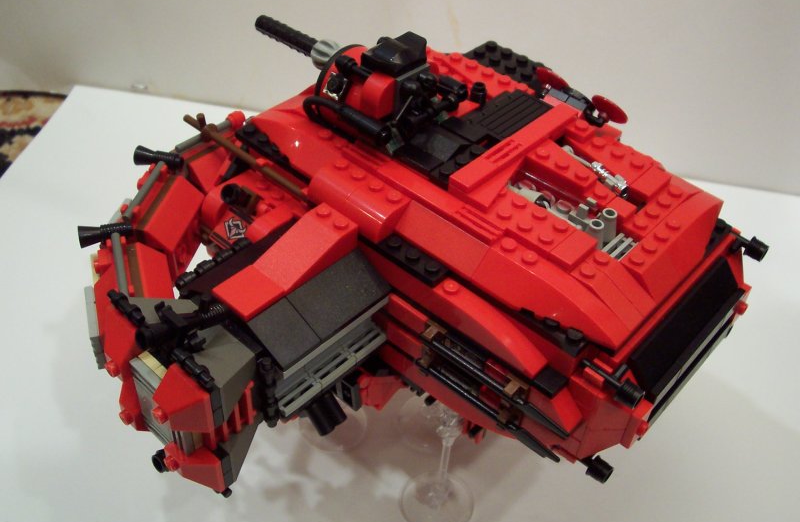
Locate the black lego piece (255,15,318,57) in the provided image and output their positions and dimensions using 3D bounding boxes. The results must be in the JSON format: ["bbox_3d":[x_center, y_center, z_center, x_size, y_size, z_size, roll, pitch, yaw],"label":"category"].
[{"bbox_3d":[-0.045,-0.090,0.344,0.032,0.007,0.007,32,49,29],"label":"black lego piece"}]

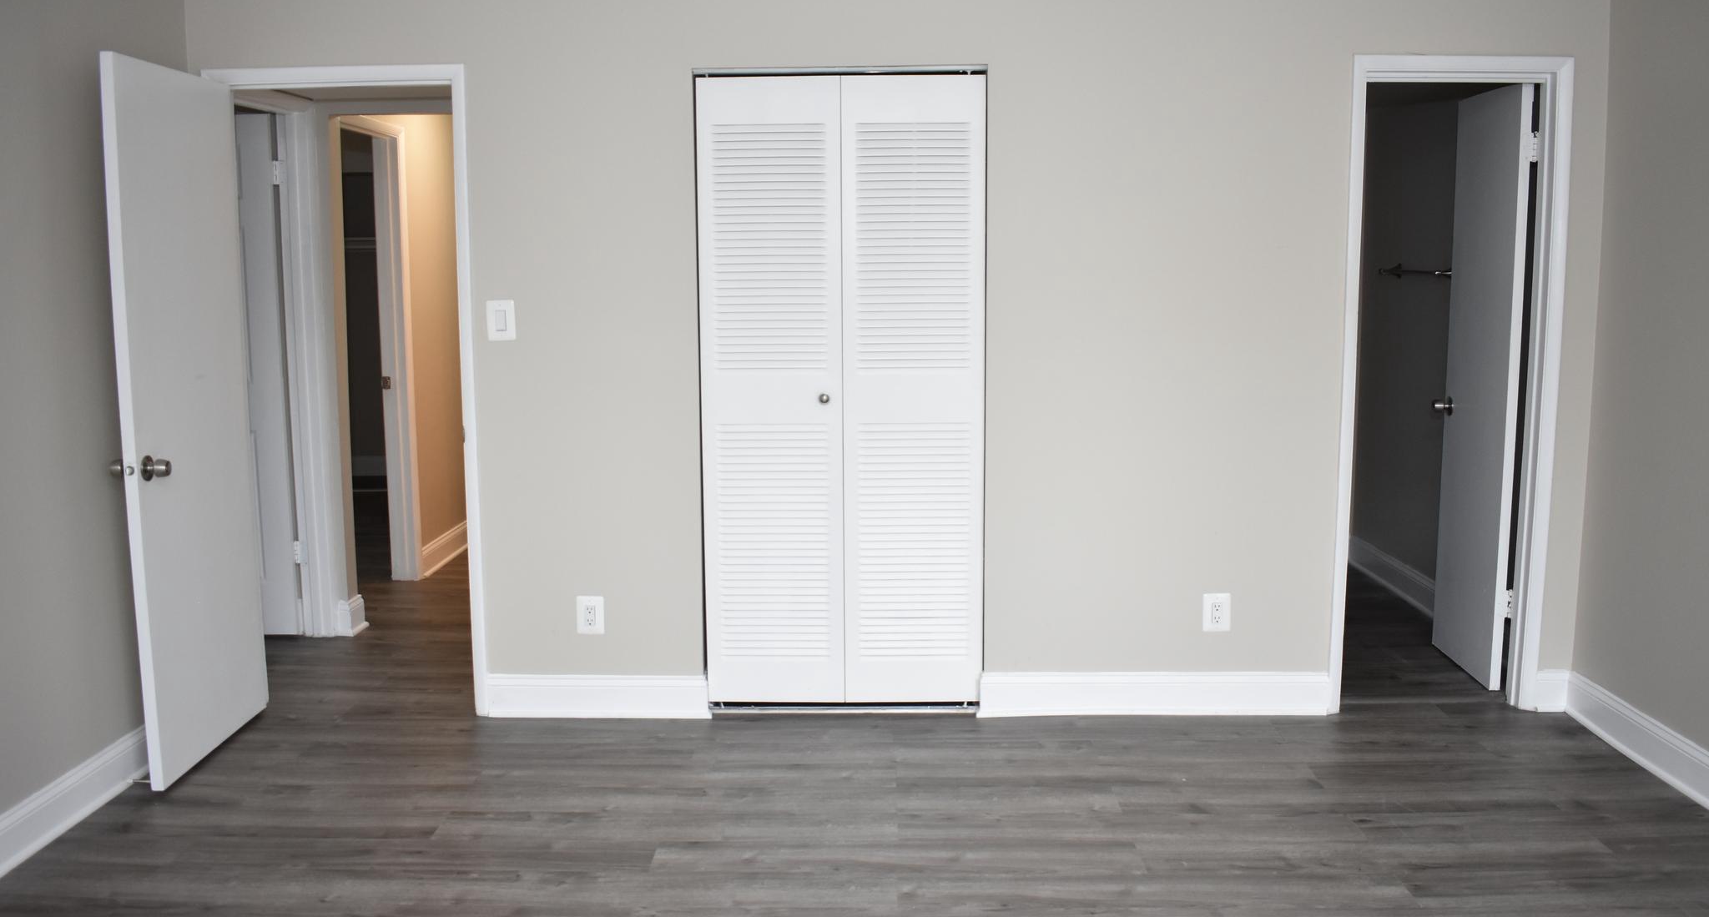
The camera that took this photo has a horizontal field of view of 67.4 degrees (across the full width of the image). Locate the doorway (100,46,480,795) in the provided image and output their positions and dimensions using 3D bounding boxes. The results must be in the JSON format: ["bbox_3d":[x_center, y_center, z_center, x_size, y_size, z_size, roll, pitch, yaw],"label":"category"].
[{"bbox_3d":[-1.629,-0.147,3.822,0.815,2.094,0.780,0,7,1],"label":"doorway"}]

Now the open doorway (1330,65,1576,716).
[{"bbox_3d":[1.903,-0.209,4.162,0.680,2.113,0.140,0,7,1],"label":"open doorway"}]

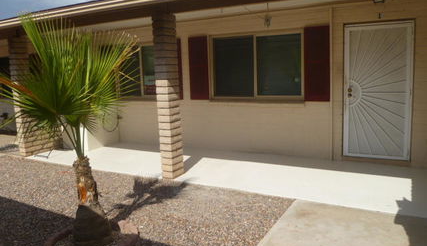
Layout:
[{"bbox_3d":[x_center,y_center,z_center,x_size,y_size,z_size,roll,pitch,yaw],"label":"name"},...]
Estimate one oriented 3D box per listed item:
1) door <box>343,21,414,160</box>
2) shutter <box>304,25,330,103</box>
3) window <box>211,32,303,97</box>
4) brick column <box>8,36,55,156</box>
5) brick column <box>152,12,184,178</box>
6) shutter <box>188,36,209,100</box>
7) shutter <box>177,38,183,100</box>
[{"bbox_3d":[2.465,-0.467,5.230,0.935,2.050,0.060,3,10,29],"label":"door"},{"bbox_3d":[1.662,-0.948,5.579,0.398,1.194,0.050,3,10,29],"label":"shutter"},{"bbox_3d":[0.710,-1.007,6.121,1.761,1.164,0.100,3,10,29],"label":"window"},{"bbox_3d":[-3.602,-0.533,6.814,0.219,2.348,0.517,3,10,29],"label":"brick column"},{"bbox_3d":[-0.644,-0.366,5.037,0.204,2.348,0.298,3,10,29],"label":"brick column"},{"bbox_3d":[-0.299,-1.054,6.662,0.413,1.194,0.050,3,10,29],"label":"shutter"},{"bbox_3d":[-0.819,-1.076,6.951,0.398,1.194,0.050,3,10,29],"label":"shutter"}]

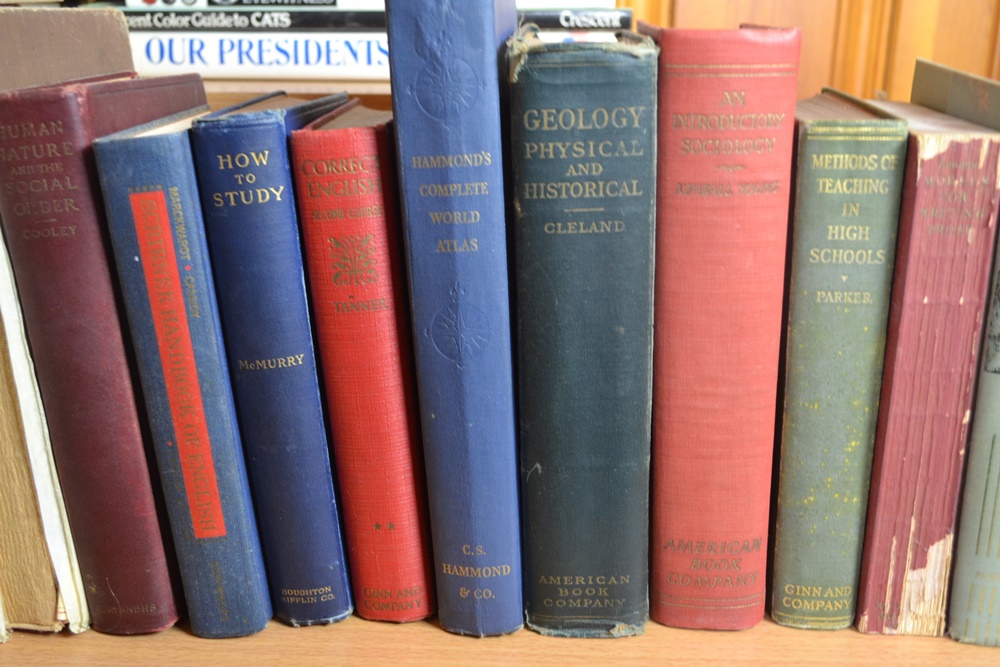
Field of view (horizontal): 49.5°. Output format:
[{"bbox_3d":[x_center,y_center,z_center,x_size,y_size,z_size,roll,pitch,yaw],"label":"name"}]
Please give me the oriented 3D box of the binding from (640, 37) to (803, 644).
[{"bbox_3d":[0.085,-0.014,0.463,0.047,0.226,0.150,0,17,5],"label":"binding"}]

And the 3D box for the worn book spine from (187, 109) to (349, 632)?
[{"bbox_3d":[-0.080,0.001,0.462,0.031,0.197,0.135,-4,17,4],"label":"worn book spine"}]

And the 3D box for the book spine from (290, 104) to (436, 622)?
[{"bbox_3d":[-0.045,0.002,0.467,0.034,0.193,0.140,-4,17,4],"label":"book spine"}]

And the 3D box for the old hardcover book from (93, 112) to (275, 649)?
[{"bbox_3d":[-0.111,0.005,0.456,0.033,0.191,0.138,-4,17,4],"label":"old hardcover book"}]

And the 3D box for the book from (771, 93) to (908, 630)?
[{"bbox_3d":[0.127,0.002,0.462,0.035,0.196,0.139,0,17,4],"label":"book"}]

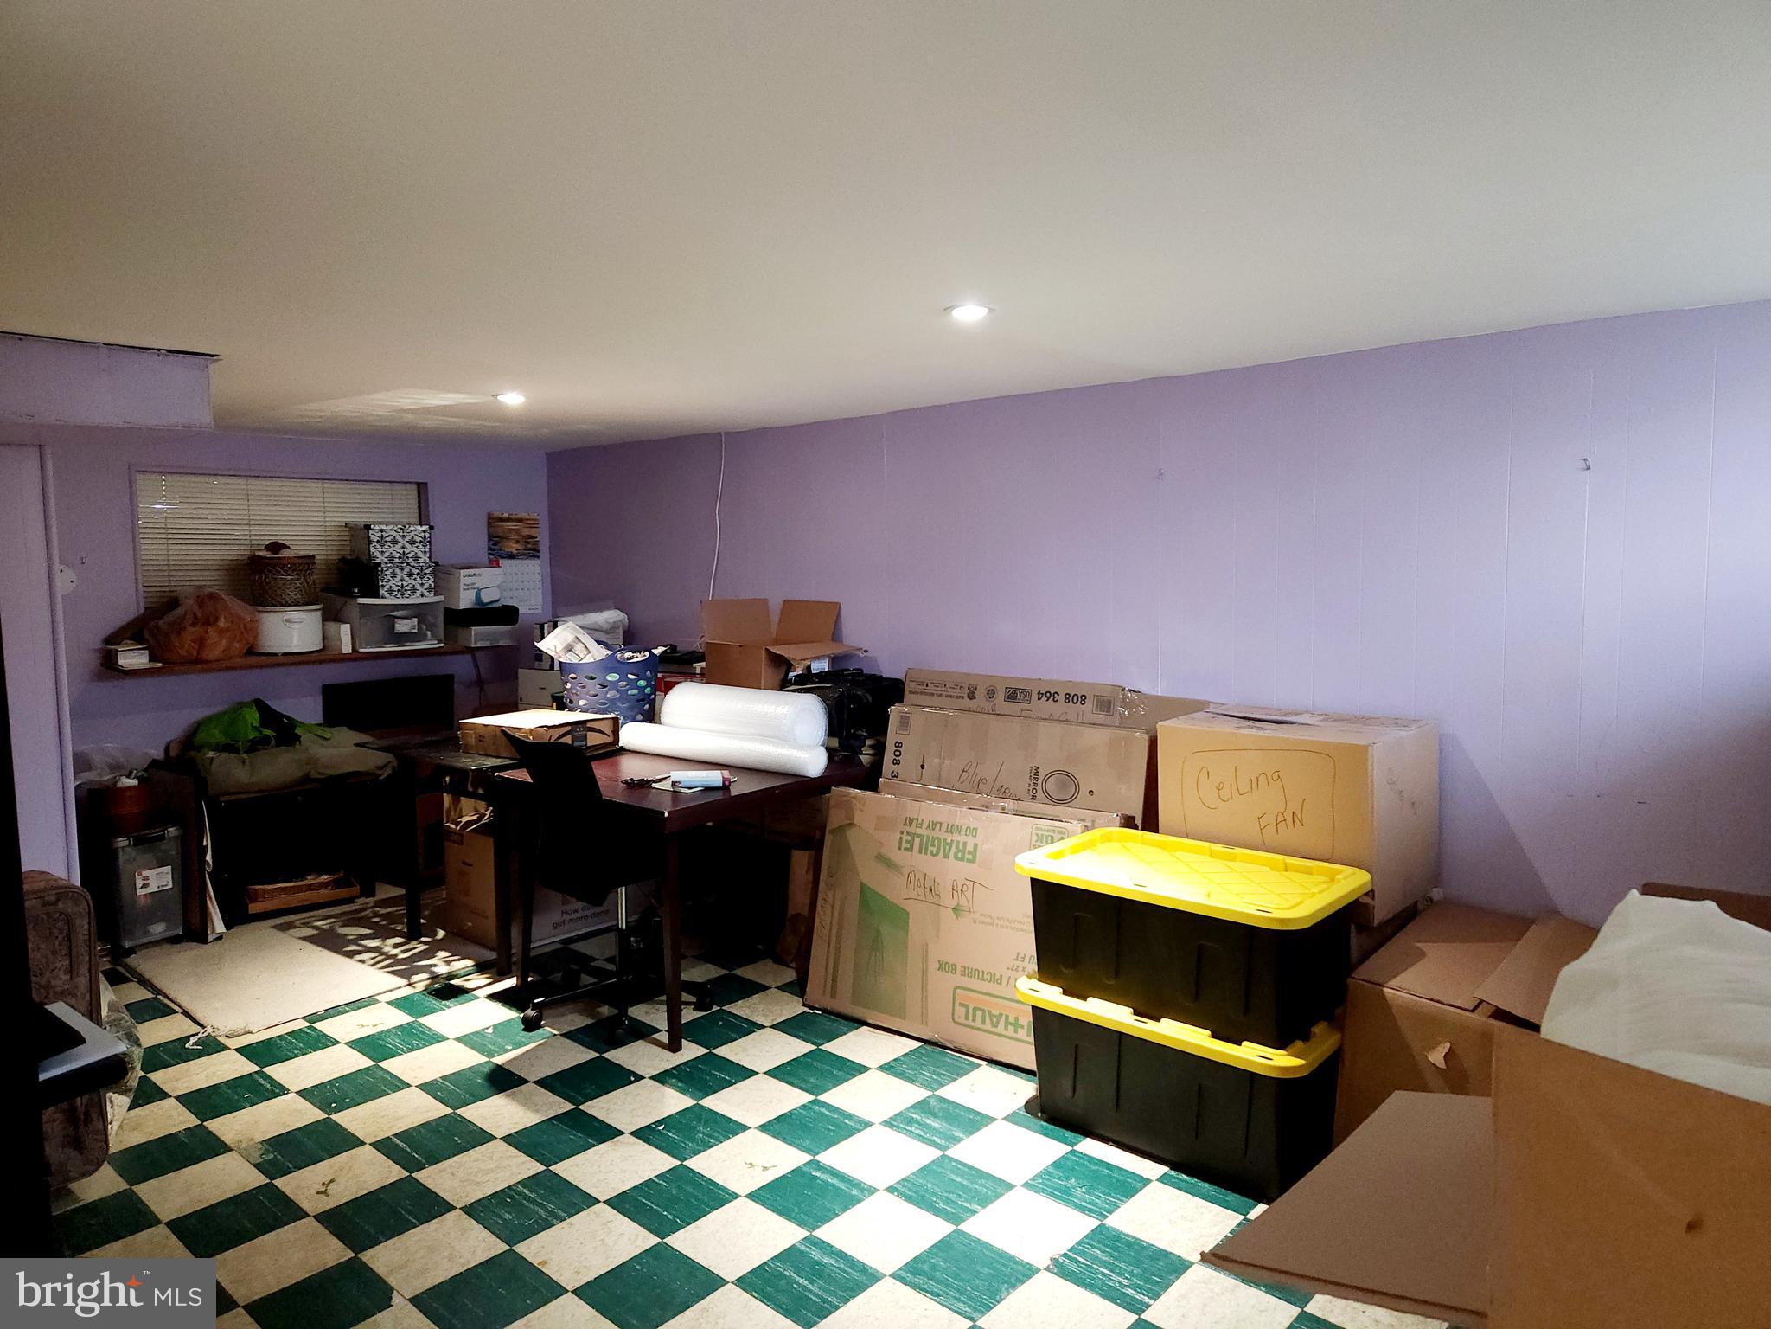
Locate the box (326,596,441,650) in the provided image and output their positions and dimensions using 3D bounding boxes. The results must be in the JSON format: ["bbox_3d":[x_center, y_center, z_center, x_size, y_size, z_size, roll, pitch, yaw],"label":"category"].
[{"bbox_3d":[-2.291,-0.193,5.380,0.355,0.225,0.390,4,7,42],"label":"box"}]

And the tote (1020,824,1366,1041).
[{"bbox_3d":[0.793,0.695,3.075,0.780,0.352,0.515,4,7,42],"label":"tote"}]

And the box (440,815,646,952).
[{"bbox_3d":[-1.381,0.834,4.786,0.615,0.425,0.450,-6,8,-43],"label":"box"}]

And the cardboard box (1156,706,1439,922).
[{"bbox_3d":[1.133,0.390,3.269,0.617,0.456,0.430,4,8,44],"label":"cardboard box"}]

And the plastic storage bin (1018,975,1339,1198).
[{"bbox_3d":[0.777,1.008,2.991,0.765,0.356,0.505,4,8,44],"label":"plastic storage bin"}]

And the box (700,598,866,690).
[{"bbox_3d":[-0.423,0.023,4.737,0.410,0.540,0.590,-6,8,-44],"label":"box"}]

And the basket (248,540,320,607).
[{"bbox_3d":[-2.613,-0.390,5.103,0.268,0.280,0.268,4,7,42],"label":"basket"}]

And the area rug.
[{"bbox_3d":[-2.052,1.083,4.533,1.140,0.012,1.270,4,7,42],"label":"area rug"}]

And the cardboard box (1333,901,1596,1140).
[{"bbox_3d":[1.503,0.951,2.804,0.710,0.480,0.560,-6,8,-44],"label":"cardboard box"}]

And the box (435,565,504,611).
[{"bbox_3d":[-2.031,-0.369,5.751,0.240,0.188,0.210,4,7,42],"label":"box"}]

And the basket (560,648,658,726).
[{"bbox_3d":[-1.126,0.099,4.798,0.400,0.370,0.400,-4,6,-30],"label":"basket"}]

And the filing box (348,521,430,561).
[{"bbox_3d":[-2.287,-0.558,5.428,0.215,0.174,0.308,4,7,42],"label":"filing box"}]

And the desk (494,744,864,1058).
[{"bbox_3d":[-0.703,0.739,4.168,0.950,0.737,0.930,4,7,40],"label":"desk"}]

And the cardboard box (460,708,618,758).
[{"bbox_3d":[-1.297,0.266,4.430,0.455,0.121,0.356,2,6,29],"label":"cardboard box"}]

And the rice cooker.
[{"bbox_3d":[-2.585,-0.152,5.095,0.320,0.210,0.310,4,7,42],"label":"rice cooker"}]

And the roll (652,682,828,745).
[{"bbox_3d":[-0.543,0.193,4.456,0.615,0.200,0.200,3,7,32],"label":"roll"}]

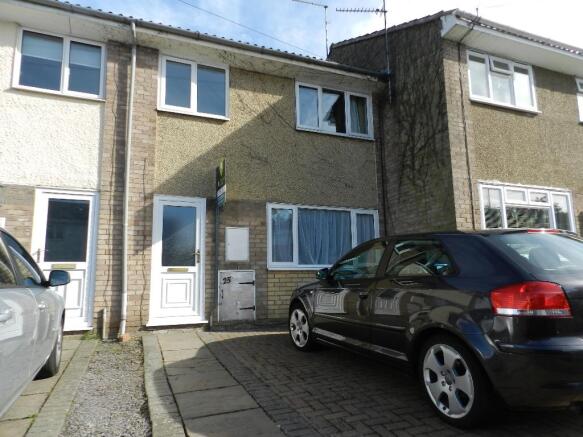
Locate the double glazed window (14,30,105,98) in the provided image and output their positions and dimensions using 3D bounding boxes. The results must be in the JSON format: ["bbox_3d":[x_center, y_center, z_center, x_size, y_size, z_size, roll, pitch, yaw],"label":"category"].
[{"bbox_3d":[-3.568,-2.390,6.039,1.203,0.980,0.120,2,-10,-21],"label":"double glazed window"}]

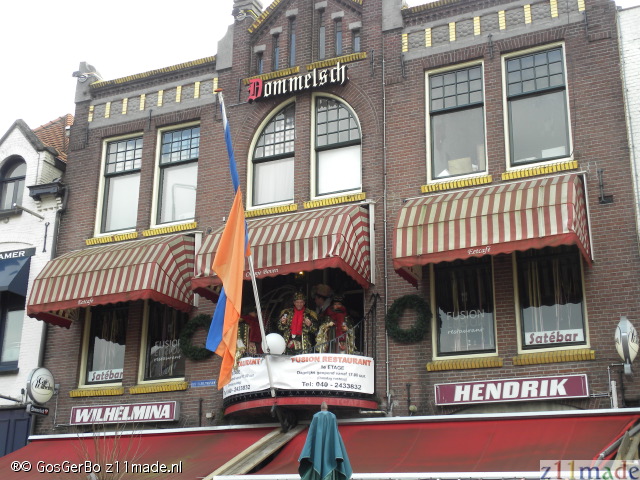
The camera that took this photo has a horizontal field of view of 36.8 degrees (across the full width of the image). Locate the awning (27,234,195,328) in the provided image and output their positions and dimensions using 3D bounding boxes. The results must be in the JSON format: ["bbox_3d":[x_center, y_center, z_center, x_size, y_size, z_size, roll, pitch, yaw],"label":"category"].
[{"bbox_3d":[-4.145,0.663,19.267,3.085,1.713,1.286,-8,-21,24],"label":"awning"}]

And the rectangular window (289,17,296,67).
[{"bbox_3d":[-0.562,-4.120,20.021,0.172,1.186,0.100,-8,-21,24],"label":"rectangular window"}]

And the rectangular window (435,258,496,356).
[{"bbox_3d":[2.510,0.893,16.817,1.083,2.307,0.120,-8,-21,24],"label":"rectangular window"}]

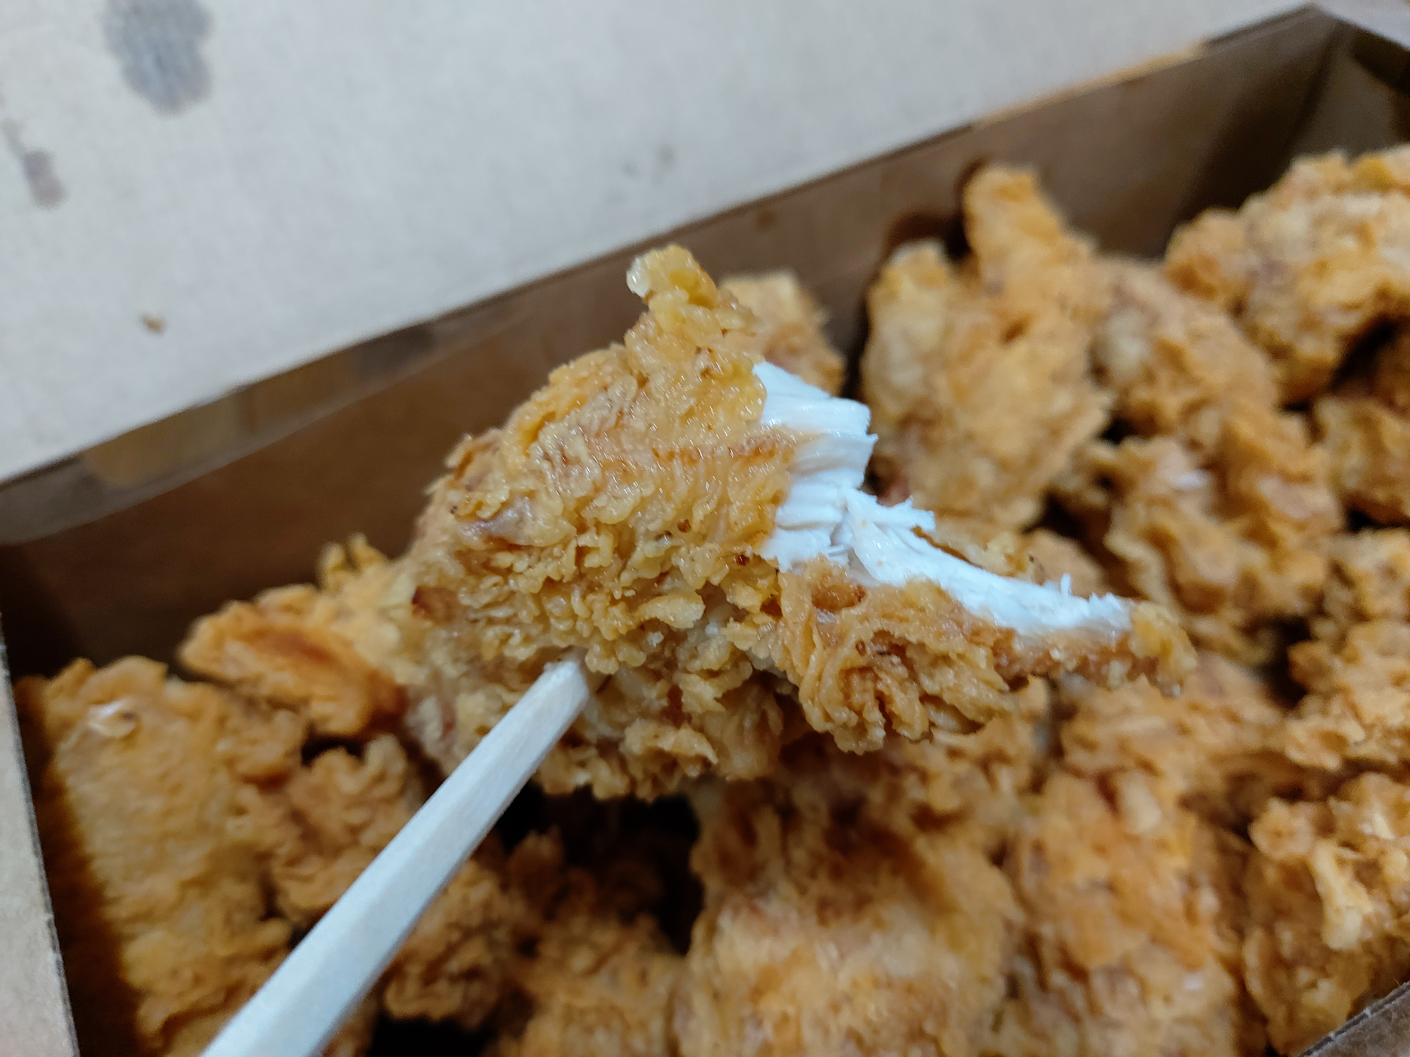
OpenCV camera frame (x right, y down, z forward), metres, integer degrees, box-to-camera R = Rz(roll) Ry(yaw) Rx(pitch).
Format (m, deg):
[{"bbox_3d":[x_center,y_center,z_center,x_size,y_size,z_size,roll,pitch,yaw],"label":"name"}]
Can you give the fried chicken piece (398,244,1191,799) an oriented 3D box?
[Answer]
[{"bbox_3d":[0.011,-0.001,0.130,0.097,0.052,0.066,0,56,3],"label":"fried chicken piece"}]

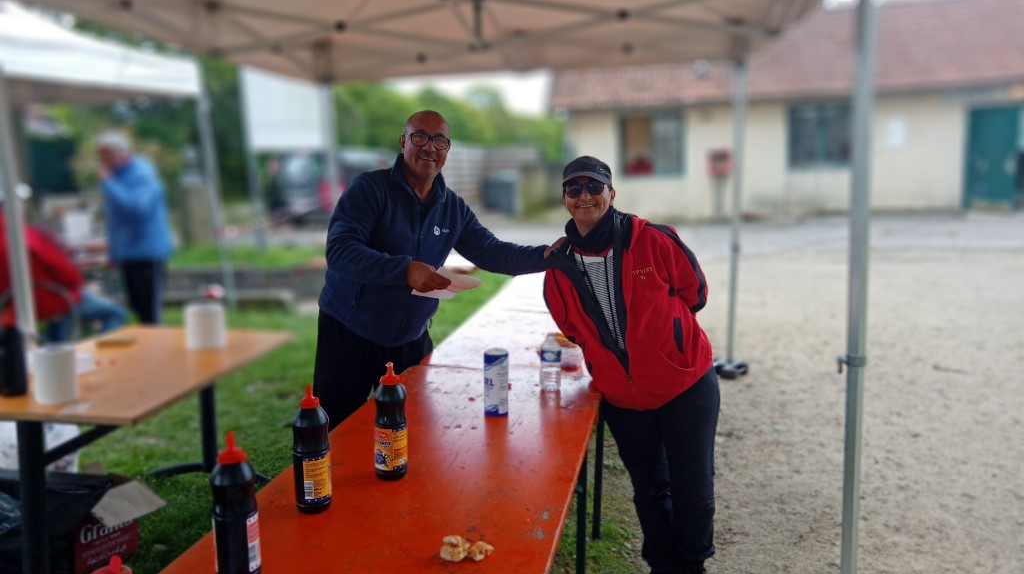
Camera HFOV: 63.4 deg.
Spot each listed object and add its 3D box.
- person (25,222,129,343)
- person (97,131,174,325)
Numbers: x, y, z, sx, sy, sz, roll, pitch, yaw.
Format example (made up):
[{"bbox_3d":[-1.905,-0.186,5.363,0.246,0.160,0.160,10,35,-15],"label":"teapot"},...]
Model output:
[{"bbox_3d":[-2.957,0.073,5.400,0.620,1.320,0.850,6,11,36],"label":"person"},{"bbox_3d":[-2.477,-0.154,5.450,0.500,1.730,0.500,-2,9,-6],"label":"person"}]

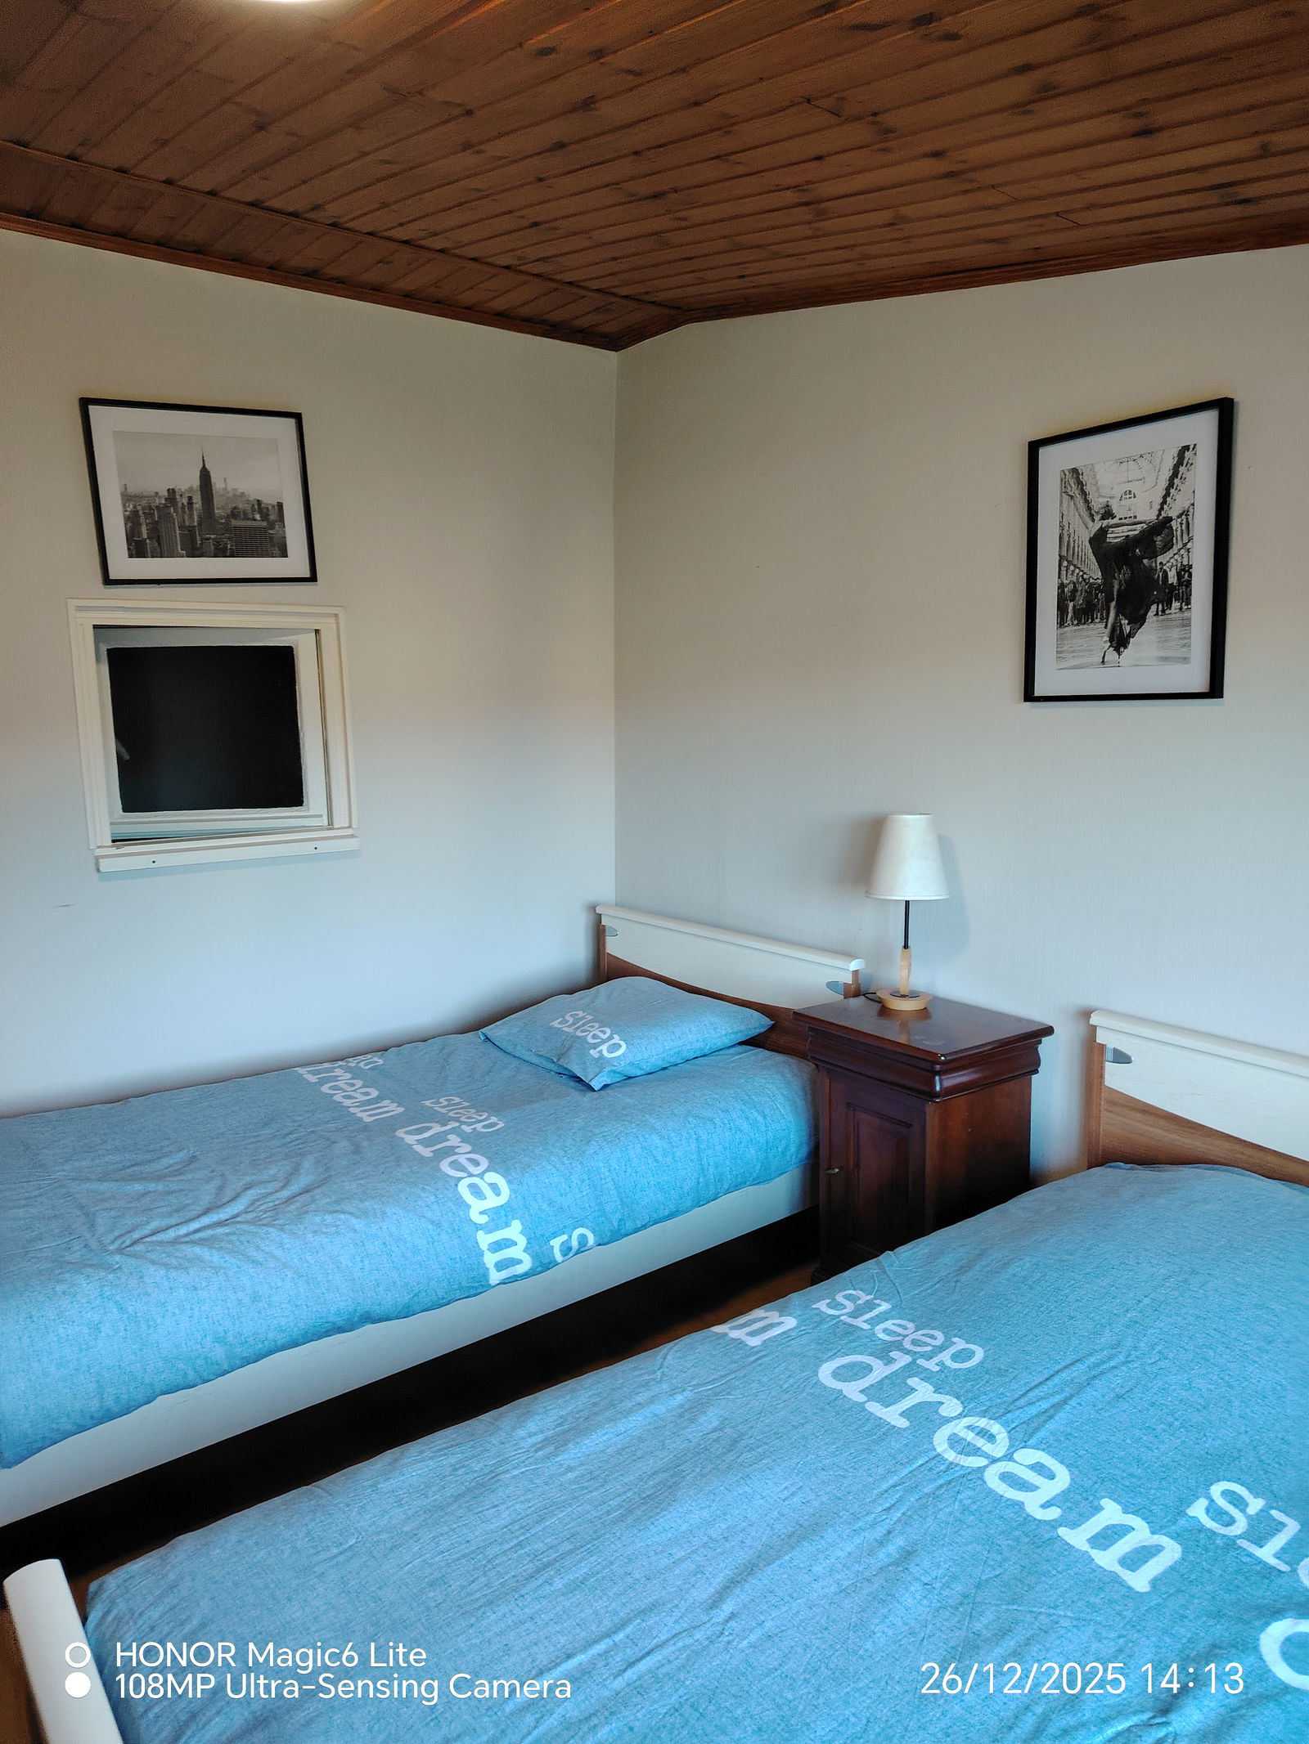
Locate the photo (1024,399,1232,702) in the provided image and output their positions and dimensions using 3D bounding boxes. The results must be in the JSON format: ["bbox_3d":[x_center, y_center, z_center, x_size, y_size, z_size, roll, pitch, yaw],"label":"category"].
[{"bbox_3d":[0.901,-0.595,2.334,0.024,0.521,0.421,-8,10,-36],"label":"photo"}]

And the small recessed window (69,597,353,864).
[{"bbox_3d":[-1.105,-0.355,3.080,0.669,0.636,0.100,-7,11,-35],"label":"small recessed window"}]

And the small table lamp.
[{"bbox_3d":[0.564,0.088,2.712,0.188,0.435,0.188,-1,9,0],"label":"small table lamp"}]

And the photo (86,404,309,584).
[{"bbox_3d":[-1.099,-0.920,2.963,0.518,0.418,0.024,-10,12,-35],"label":"photo"}]

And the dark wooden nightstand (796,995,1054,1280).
[{"bbox_3d":[0.579,0.653,2.667,0.351,0.670,0.448,-7,10,-35],"label":"dark wooden nightstand"}]

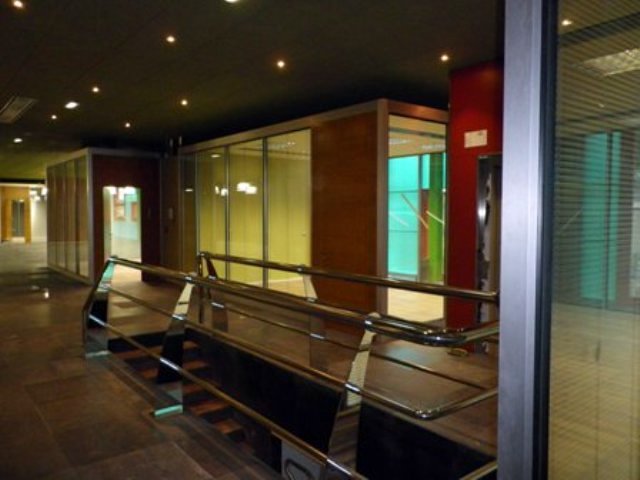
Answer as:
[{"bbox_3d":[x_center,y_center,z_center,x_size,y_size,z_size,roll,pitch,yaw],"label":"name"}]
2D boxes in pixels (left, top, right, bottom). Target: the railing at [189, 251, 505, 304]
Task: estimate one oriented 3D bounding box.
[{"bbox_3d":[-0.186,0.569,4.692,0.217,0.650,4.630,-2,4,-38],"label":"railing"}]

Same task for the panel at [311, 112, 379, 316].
[{"bbox_3d":[0.301,-0.215,6.868,0.089,2.659,1.320,-2,4,-38],"label":"panel"}]

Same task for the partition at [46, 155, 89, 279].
[{"bbox_3d":[-6.062,-0.541,12.420,0.099,2.758,4.383,-2,4,-38],"label":"partition"}]

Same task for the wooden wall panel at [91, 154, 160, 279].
[{"bbox_3d":[-4.158,-0.447,11.247,1.478,2.719,0.089,-2,4,-38],"label":"wooden wall panel"}]

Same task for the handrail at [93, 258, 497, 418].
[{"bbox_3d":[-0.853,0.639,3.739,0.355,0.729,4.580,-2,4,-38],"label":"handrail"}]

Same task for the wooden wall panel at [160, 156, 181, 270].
[{"bbox_3d":[-3.390,-0.480,11.843,0.512,2.719,0.089,-2,4,-38],"label":"wooden wall panel"}]

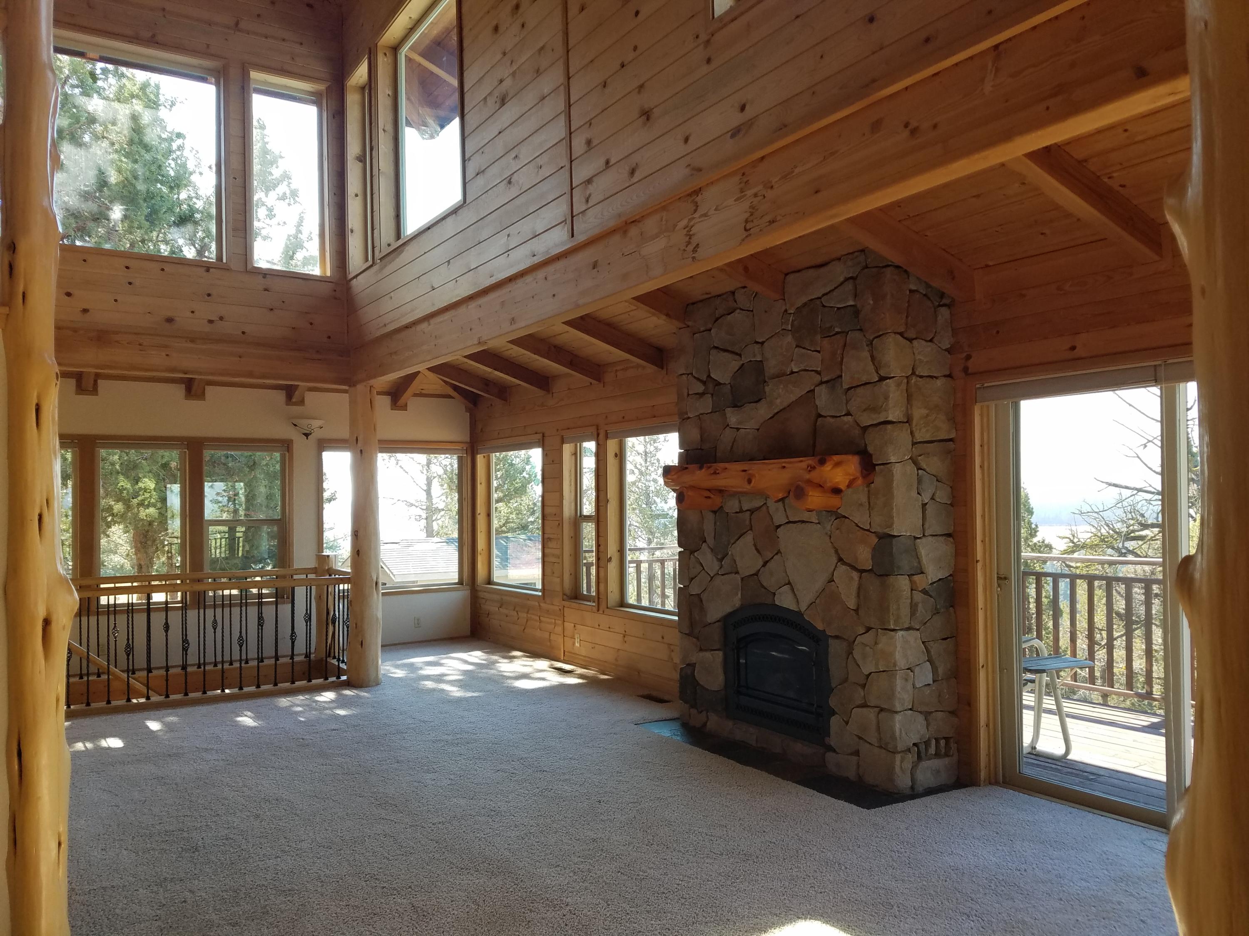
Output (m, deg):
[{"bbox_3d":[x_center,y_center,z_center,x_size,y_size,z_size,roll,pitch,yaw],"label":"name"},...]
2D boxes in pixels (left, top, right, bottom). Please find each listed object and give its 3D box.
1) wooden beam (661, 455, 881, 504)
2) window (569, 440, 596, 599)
[{"bbox_3d":[0.776,0.083,5.444,0.258,0.228,1.566,0,-2,-32],"label":"wooden beam"},{"bbox_3d":[-0.332,0.439,8.347,0.120,1.452,0.562,0,-2,-32],"label":"window"}]

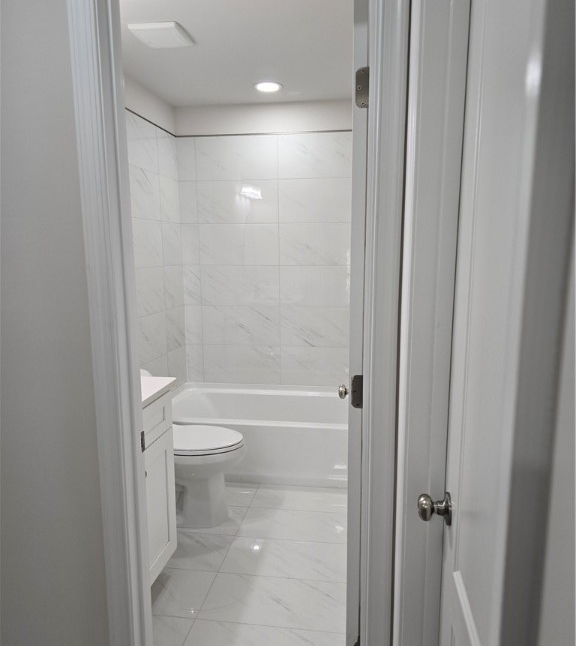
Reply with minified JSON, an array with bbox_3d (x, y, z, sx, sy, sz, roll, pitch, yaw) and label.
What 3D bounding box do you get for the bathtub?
[{"bbox_3d":[-0.095,0.757,3.493,1.517,0.416,0.740,1,8,8],"label":"bathtub"}]

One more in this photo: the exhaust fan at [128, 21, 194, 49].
[{"bbox_3d":[-0.590,-1.343,2.397,0.224,0.029,0.245,1,8,8],"label":"exhaust fan"}]

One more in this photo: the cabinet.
[{"bbox_3d":[-0.811,0.741,1.974,0.549,0.899,0.760,1,8,8],"label":"cabinet"}]

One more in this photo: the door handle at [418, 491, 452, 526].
[{"bbox_3d":[0.302,0.379,1.043,0.066,0.068,0.068,1,8,8],"label":"door handle"}]

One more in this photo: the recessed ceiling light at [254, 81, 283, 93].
[{"bbox_3d":[-0.121,-1.469,3.195,0.174,0.018,0.174,1,8,8],"label":"recessed ceiling light"}]

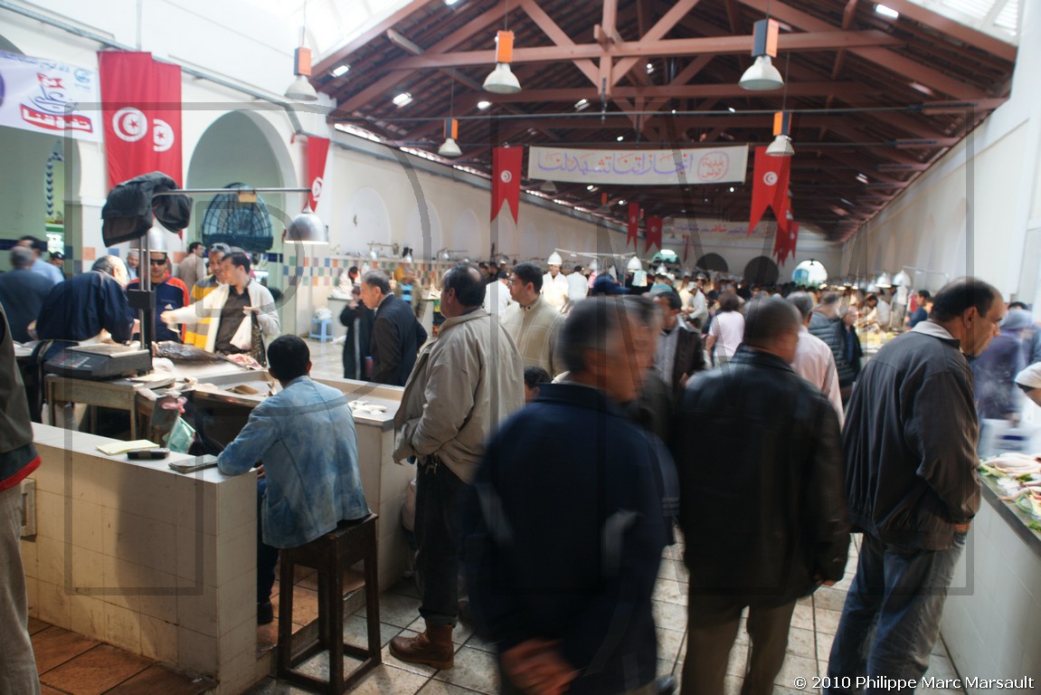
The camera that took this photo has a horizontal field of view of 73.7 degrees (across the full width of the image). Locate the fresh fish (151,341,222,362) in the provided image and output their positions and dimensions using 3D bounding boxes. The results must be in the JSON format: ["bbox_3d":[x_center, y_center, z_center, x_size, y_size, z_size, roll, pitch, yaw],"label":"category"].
[{"bbox_3d":[-2.348,0.035,4.925,0.580,0.110,0.170,5,7,15],"label":"fresh fish"}]

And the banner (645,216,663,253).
[{"bbox_3d":[5.650,-4.766,29.500,0.700,1.550,0.060,6,7,21],"label":"banner"}]

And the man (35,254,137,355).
[{"bbox_3d":[-2.764,0.208,4.405,0.680,1.600,0.520,0,7,-28],"label":"man"}]

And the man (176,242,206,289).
[{"bbox_3d":[-4.771,-0.638,10.053,0.500,1.750,0.330,7,7,27],"label":"man"}]

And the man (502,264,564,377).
[{"bbox_3d":[0.037,0.368,4.307,0.510,1.786,0.320,9,9,38],"label":"man"}]

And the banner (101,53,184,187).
[{"bbox_3d":[-6.048,-3.232,11.000,1.200,2.600,0.150,0,7,-23],"label":"banner"}]

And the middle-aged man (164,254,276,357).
[{"bbox_3d":[-2.175,0.181,5.095,0.800,1.760,0.500,5,7,16],"label":"middle-aged man"}]

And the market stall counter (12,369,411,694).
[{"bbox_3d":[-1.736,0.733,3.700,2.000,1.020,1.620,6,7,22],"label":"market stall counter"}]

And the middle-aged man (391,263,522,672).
[{"bbox_3d":[-0.281,0.483,3.060,0.440,1.700,0.530,7,7,25],"label":"middle-aged man"}]

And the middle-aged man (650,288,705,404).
[{"bbox_3d":[0.904,0.452,4.348,0.520,1.610,0.340,9,8,37],"label":"middle-aged man"}]

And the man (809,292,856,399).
[{"bbox_3d":[2.796,0.318,6.336,0.520,1.650,0.360,9,8,38],"label":"man"}]

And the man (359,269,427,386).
[{"bbox_3d":[-0.822,0.323,4.447,0.420,1.630,0.500,7,8,30],"label":"man"}]

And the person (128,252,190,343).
[{"bbox_3d":[-2.856,0.091,5.503,0.510,1.724,0.310,1,7,-18],"label":"person"}]

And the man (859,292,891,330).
[{"bbox_3d":[5.990,-0.159,11.852,0.600,1.580,0.500,3,7,-3],"label":"man"}]

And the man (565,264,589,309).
[{"bbox_3d":[1.035,-0.683,13.204,0.480,1.739,0.310,5,7,17],"label":"man"}]

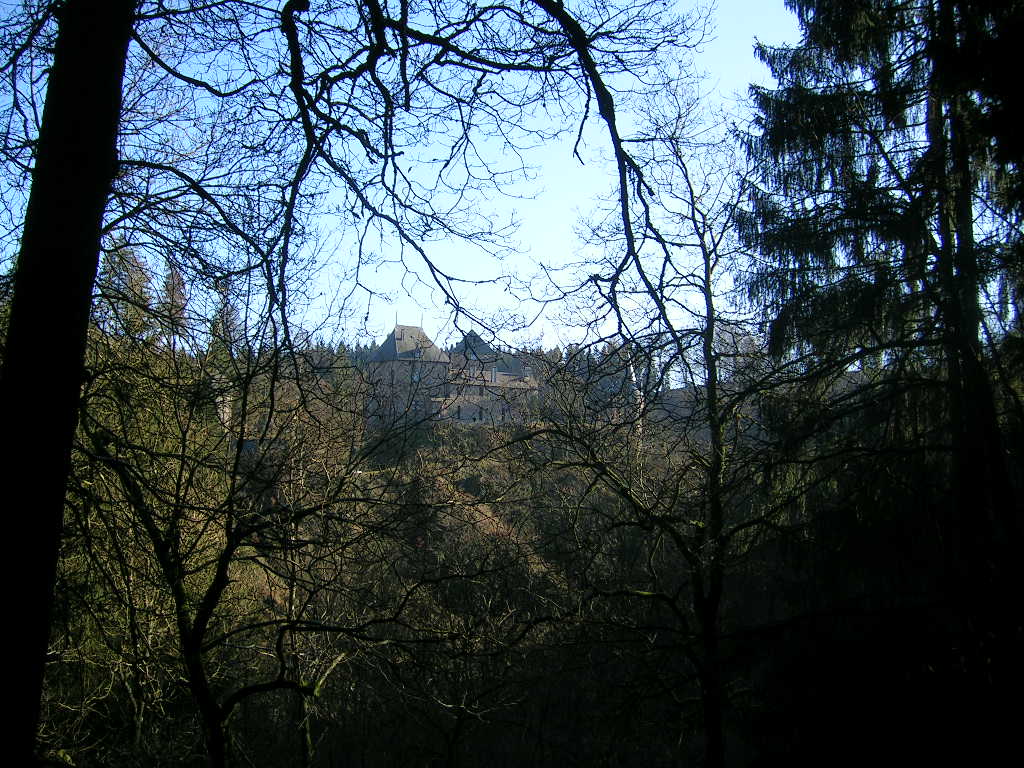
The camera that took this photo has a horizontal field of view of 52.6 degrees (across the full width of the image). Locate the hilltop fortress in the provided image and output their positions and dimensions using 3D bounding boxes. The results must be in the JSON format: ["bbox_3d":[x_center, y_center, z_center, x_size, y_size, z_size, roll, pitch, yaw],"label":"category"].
[{"bbox_3d":[-11.686,-1.545,200.000,28.000,19.000,18.000,1,-3,-20],"label":"hilltop fortress"}]

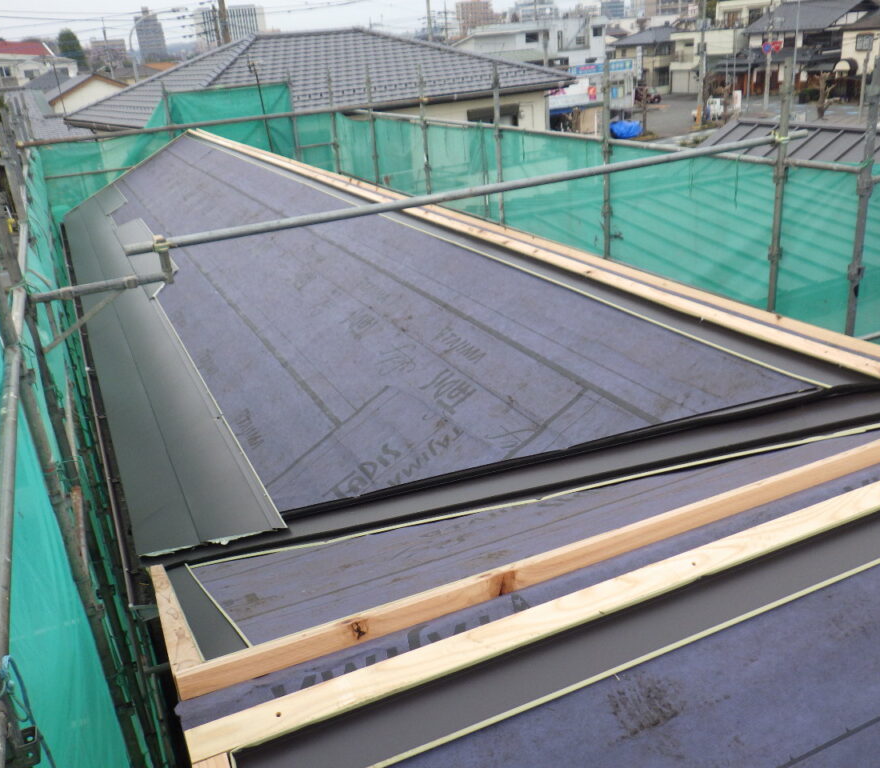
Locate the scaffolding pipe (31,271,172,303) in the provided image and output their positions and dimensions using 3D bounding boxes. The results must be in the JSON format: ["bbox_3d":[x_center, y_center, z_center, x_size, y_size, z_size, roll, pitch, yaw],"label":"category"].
[{"bbox_3d":[-1.442,-0.408,3.511,0.545,0.052,0.050,-13,24,-21],"label":"scaffolding pipe"}]

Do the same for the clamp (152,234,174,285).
[{"bbox_3d":[-1.208,-0.544,3.620,0.060,0.210,0.080,-14,24,-21],"label":"clamp"}]

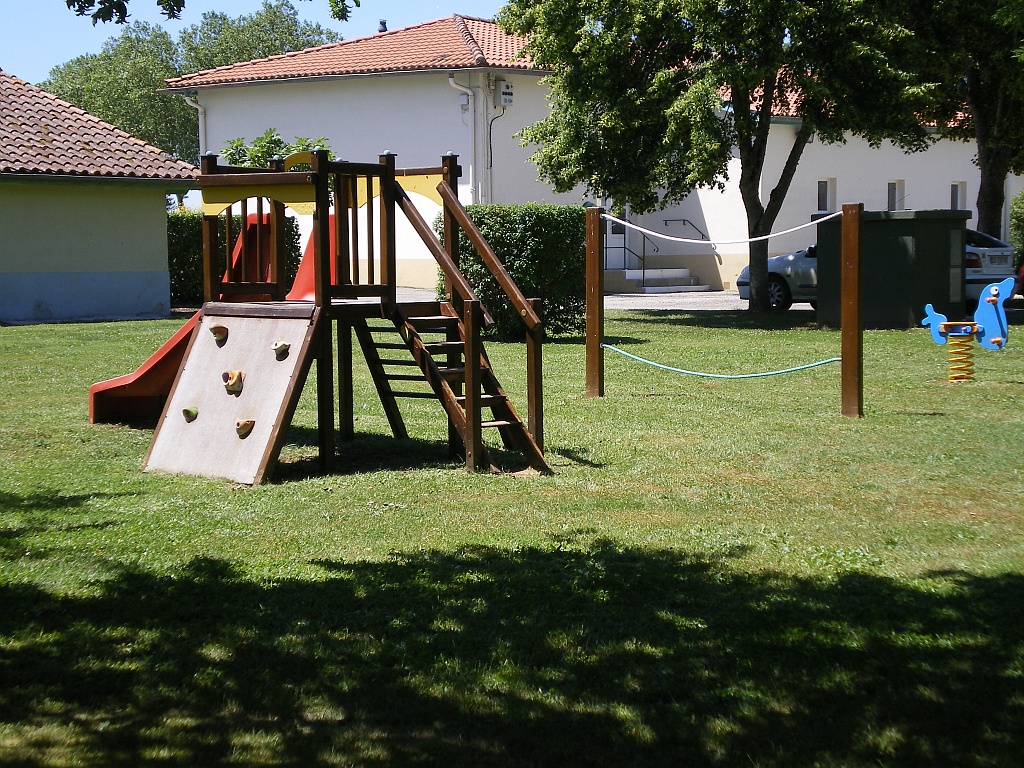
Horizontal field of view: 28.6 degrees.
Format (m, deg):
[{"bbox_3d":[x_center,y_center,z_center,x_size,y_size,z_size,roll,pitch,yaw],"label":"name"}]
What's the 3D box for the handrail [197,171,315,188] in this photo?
[{"bbox_3d":[-1.516,-1.198,11.783,1.080,0.065,0.045,4,6,44],"label":"handrail"}]

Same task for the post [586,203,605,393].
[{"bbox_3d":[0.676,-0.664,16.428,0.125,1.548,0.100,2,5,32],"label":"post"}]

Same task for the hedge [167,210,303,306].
[{"bbox_3d":[-5.326,-2.400,38.400,2.900,1.805,1.100,-1,4,-3],"label":"hedge"}]

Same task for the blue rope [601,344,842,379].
[{"bbox_3d":[1.564,-0.147,15.456,0.030,0.212,2.506,-4,6,-42],"label":"blue rope"}]

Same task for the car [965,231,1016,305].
[{"bbox_3d":[5.740,-1.839,32.279,4.350,1.430,1.720,3,6,41],"label":"car"}]

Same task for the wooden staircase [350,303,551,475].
[{"bbox_3d":[-0.220,-0.007,11.775,0.920,0.970,0.560,4,6,44],"label":"wooden staircase"}]

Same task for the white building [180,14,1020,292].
[{"bbox_3d":[3.513,-5.565,50.242,9.300,6.200,23.400,3,6,40],"label":"white building"}]

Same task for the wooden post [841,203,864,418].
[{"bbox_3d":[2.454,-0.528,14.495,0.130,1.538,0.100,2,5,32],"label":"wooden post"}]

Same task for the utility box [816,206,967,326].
[{"bbox_3d":[5.359,-1.630,28.338,1.660,1.611,1.600,3,6,42],"label":"utility box"}]

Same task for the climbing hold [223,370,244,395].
[{"bbox_3d":[-1.614,-0.016,11.641,0.110,0.120,0.075,4,-20,44],"label":"climbing hold"}]

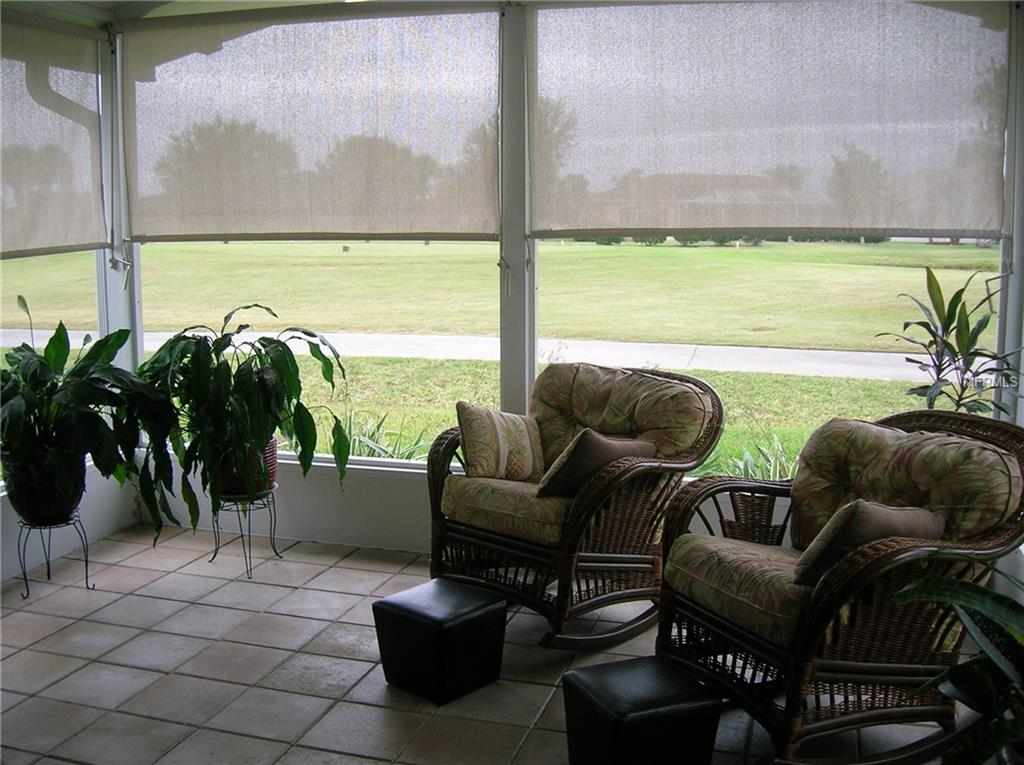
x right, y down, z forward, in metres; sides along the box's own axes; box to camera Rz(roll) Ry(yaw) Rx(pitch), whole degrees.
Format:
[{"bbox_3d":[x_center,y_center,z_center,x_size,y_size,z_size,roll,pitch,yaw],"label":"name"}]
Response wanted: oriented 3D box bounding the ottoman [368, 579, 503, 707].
[{"bbox_3d":[-0.234,0.860,3.343,0.315,0.295,0.315,6,10,39],"label":"ottoman"}]

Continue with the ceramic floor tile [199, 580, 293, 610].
[{"bbox_3d":[-1.102,0.897,4.201,0.315,0.012,0.315,2,8,16],"label":"ceramic floor tile"}]

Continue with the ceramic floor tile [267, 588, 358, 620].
[{"bbox_3d":[-0.798,0.912,4.114,0.315,0.012,0.315,2,8,16],"label":"ceramic floor tile"}]

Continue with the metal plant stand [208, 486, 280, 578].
[{"bbox_3d":[-1.242,0.671,4.595,0.320,0.340,0.320,2,8,16],"label":"metal plant stand"}]

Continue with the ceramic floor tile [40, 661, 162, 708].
[{"bbox_3d":[-1.301,0.970,3.200,0.295,0.010,0.295,3,7,15],"label":"ceramic floor tile"}]

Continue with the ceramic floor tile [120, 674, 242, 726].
[{"bbox_3d":[-1.012,0.989,3.121,0.295,0.010,0.295,3,7,15],"label":"ceramic floor tile"}]

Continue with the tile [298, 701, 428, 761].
[{"bbox_3d":[-0.436,1.045,3.009,0.315,0.012,0.315,2,8,16],"label":"tile"}]

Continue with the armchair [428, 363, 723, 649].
[{"bbox_3d":[0.247,0.457,3.959,0.783,0.912,0.921,8,10,41],"label":"armchair"}]

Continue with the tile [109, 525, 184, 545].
[{"bbox_3d":[-1.768,0.751,4.904,0.255,0.010,0.295,3,7,15],"label":"tile"}]

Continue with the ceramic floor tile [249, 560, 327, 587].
[{"bbox_3d":[-0.990,0.837,4.376,0.295,0.010,0.295,3,7,15],"label":"ceramic floor tile"}]

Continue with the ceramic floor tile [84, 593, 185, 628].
[{"bbox_3d":[-1.478,0.914,3.977,0.315,0.012,0.315,2,8,16],"label":"ceramic floor tile"}]

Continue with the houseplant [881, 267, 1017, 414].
[{"bbox_3d":[1.716,0.251,3.944,0.600,1.400,0.580,2,8,15],"label":"houseplant"}]

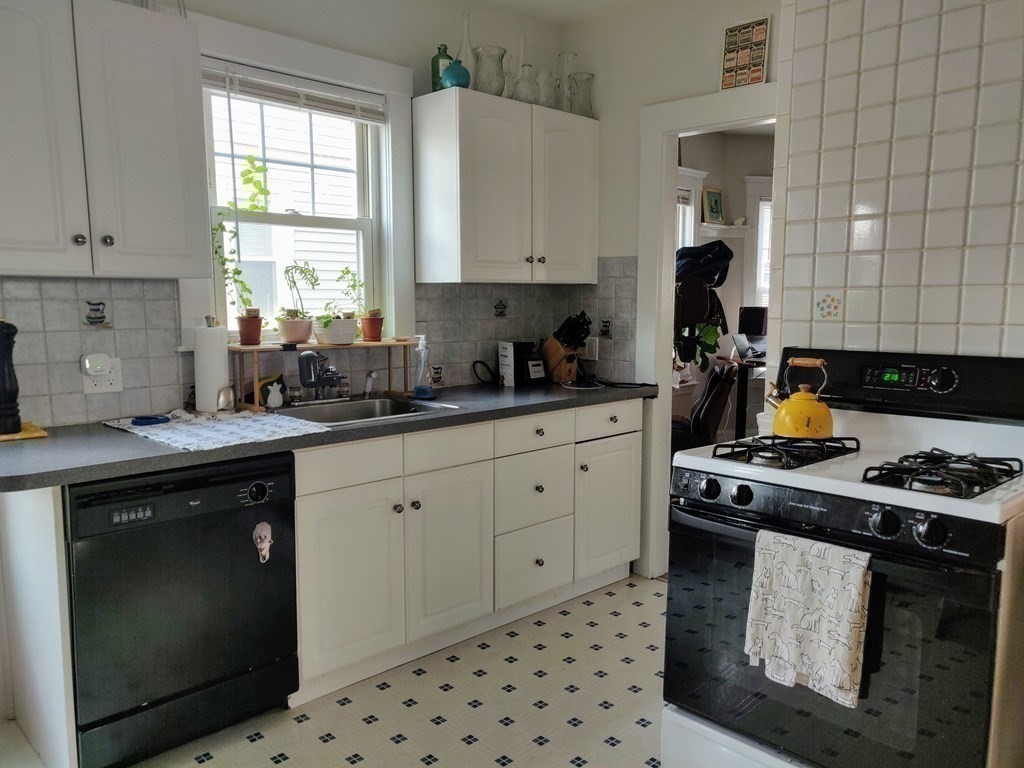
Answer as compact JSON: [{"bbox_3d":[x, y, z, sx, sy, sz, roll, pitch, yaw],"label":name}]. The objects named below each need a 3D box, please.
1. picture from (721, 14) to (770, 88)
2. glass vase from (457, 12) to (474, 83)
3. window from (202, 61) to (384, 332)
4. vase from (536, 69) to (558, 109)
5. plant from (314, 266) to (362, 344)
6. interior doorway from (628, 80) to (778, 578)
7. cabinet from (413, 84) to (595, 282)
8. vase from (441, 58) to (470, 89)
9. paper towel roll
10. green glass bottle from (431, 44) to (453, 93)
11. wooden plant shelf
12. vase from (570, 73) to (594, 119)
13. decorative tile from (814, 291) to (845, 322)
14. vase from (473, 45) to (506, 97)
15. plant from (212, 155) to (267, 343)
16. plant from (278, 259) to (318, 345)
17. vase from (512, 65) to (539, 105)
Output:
[{"bbox_3d":[0.937,-1.331,2.987,0.020,0.254,0.205,-6,9,-42],"label":"picture"},{"bbox_3d":[-0.202,-1.415,3.216,0.085,0.380,0.085,0,7,0],"label":"glass vase"},{"bbox_3d":[-0.839,-0.684,2.946,0.775,1.000,0.100,-6,9,-42],"label":"window"},{"bbox_3d":[0.166,-1.363,3.461,0.100,0.212,0.100,0,6,0],"label":"vase"},{"bbox_3d":[-0.681,-0.306,2.883,0.175,0.300,0.165,-6,9,-42],"label":"plant"},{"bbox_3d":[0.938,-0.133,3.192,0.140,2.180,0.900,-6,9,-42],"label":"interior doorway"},{"bbox_3d":[-0.001,-0.854,3.409,0.874,0.779,0.302,-6,9,-42],"label":"cabinet"},{"bbox_3d":[-0.234,-1.278,3.057,0.118,0.132,0.118,0,6,0],"label":"vase"},{"bbox_3d":[-1.040,-0.050,2.559,0.117,0.295,0.117,0,7,0],"label":"paper towel roll"},{"bbox_3d":[-0.300,-1.333,3.169,0.089,0.228,0.089,0,7,0],"label":"green glass bottle"},{"bbox_3d":[-0.719,-0.042,2.893,0.750,0.234,0.200,-6,9,-42],"label":"wooden plant shelf"},{"bbox_3d":[0.336,-1.375,3.549,0.118,0.212,0.118,0,6,0],"label":"vase"},{"bbox_3d":[1.048,-0.261,2.446,0.008,0.105,0.105,-6,9,-42],"label":"decorative tile"},{"bbox_3d":[-0.096,-1.347,3.227,0.145,0.242,0.145,0,7,0],"label":"vase"},{"bbox_3d":[-0.975,-0.478,2.651,0.150,0.675,0.140,-6,9,-42],"label":"plant"},{"bbox_3d":[-0.816,-0.310,2.812,0.135,0.310,0.135,-6,9,-42],"label":"plant"},{"bbox_3d":[0.065,-1.338,3.344,0.115,0.198,0.115,0,7,0],"label":"vase"}]

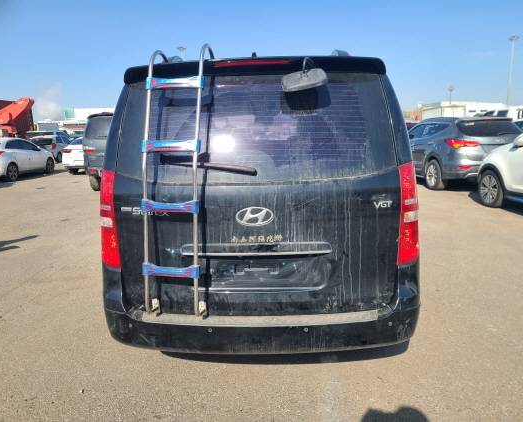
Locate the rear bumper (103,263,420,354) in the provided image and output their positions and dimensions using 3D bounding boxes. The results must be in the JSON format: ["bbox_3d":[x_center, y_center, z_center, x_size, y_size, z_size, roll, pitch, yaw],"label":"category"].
[{"bbox_3d":[-0.007,0.536,2.483,1.860,0.460,0.420,-1,11,3],"label":"rear bumper"}]

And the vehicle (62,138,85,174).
[{"bbox_3d":[-6.216,-2.381,17.533,1.820,1.450,4.600,-1,11,3],"label":"vehicle"}]

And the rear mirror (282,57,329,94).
[{"bbox_3d":[0.204,-0.693,2.144,0.240,0.140,0.070,-8,-29,0],"label":"rear mirror"}]

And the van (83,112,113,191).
[{"bbox_3d":[-3.349,-1.754,12.597,1.930,1.920,5.140,-1,11,3],"label":"van"}]

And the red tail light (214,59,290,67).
[{"bbox_3d":[-0.043,-0.775,2.234,0.420,0.040,0.060,-1,11,3],"label":"red tail light"}]

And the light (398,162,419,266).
[{"bbox_3d":[0.830,0.024,2.378,0.160,0.570,0.220,-1,11,3],"label":"light"}]

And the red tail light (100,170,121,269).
[{"bbox_3d":[-0.867,0.051,2.480,0.160,0.570,0.220,-1,11,3],"label":"red tail light"}]

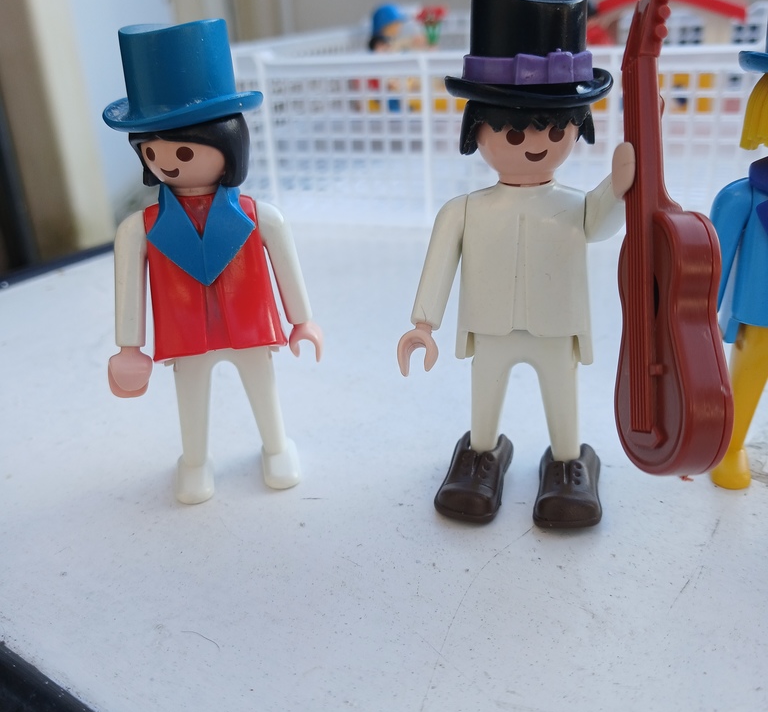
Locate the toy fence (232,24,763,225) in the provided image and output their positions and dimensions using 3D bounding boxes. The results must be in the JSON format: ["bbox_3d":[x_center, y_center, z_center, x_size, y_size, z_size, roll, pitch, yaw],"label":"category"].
[{"bbox_3d":[0.083,-0.126,0.413,0.253,0.083,0.172,5,23,20],"label":"toy fence"}]

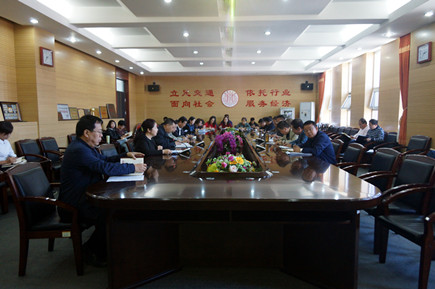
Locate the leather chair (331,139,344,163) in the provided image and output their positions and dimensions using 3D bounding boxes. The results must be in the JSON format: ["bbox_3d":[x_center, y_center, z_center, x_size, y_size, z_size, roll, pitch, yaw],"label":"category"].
[{"bbox_3d":[1.819,0.369,5.672,0.630,0.920,0.570,0,5,0],"label":"leather chair"}]

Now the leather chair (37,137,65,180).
[{"bbox_3d":[-3.012,0.314,6.288,0.630,0.920,0.570,0,5,2],"label":"leather chair"}]

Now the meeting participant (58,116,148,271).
[{"bbox_3d":[-0.944,0.394,2.889,0.740,1.300,0.520,0,5,-3],"label":"meeting participant"}]

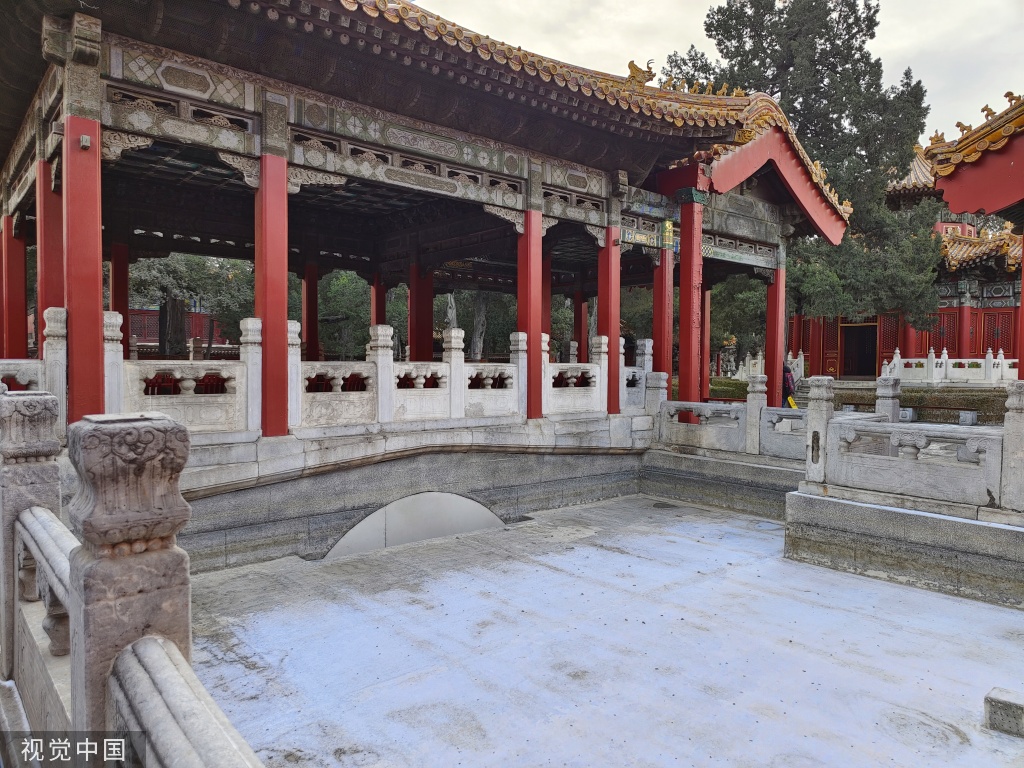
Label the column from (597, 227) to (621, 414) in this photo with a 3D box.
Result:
[{"bbox_3d":[1.725,-1.102,12.097,0.290,3.263,0.290,-1,2,-41],"label":"column"}]

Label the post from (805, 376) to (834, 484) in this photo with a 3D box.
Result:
[{"bbox_3d":[3.638,0.546,8.071,0.209,1.225,0.209,-1,3,-41],"label":"post"}]

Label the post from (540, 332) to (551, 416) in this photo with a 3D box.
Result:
[{"bbox_3d":[0.462,-0.157,11.025,0.200,1.305,0.235,-1,2,-41],"label":"post"}]

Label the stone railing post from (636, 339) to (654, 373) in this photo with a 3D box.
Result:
[{"bbox_3d":[2.314,-0.190,11.870,0.217,1.193,0.205,-1,2,-41],"label":"stone railing post"}]

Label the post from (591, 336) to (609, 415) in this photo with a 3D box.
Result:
[{"bbox_3d":[1.550,-0.175,11.980,0.200,1.310,0.235,-1,2,-41],"label":"post"}]

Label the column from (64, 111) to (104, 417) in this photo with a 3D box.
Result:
[{"bbox_3d":[-4.287,-0.989,6.819,0.290,3.263,0.290,-1,2,-41],"label":"column"}]

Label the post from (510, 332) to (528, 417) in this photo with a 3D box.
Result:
[{"bbox_3d":[0.101,-0.150,9.926,0.173,1.193,0.205,-1,2,-41],"label":"post"}]

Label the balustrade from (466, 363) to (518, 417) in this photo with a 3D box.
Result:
[{"bbox_3d":[-0.345,0.079,9.551,0.988,0.739,0.151,-1,2,-41],"label":"balustrade"}]

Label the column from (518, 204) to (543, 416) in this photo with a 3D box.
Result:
[{"bbox_3d":[0.287,-1.075,10.835,0.290,3.263,0.290,-1,2,-41],"label":"column"}]

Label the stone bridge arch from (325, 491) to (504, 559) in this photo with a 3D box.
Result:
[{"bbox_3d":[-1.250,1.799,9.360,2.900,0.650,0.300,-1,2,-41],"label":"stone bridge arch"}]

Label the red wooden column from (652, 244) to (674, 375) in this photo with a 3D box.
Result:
[{"bbox_3d":[2.816,-0.880,12.772,0.285,3.283,0.277,-1,3,-41],"label":"red wooden column"}]

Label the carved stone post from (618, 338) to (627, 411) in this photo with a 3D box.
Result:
[{"bbox_3d":[1.900,-0.179,12.287,0.200,1.315,0.235,-1,2,-41],"label":"carved stone post"}]

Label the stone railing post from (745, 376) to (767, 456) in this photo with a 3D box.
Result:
[{"bbox_3d":[3.699,0.460,10.276,0.199,1.185,0.217,-1,2,-41],"label":"stone railing post"}]

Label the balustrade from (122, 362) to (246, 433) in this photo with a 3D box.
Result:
[{"bbox_3d":[-3.468,0.156,7.260,1.239,0.779,0.137,-1,3,-41],"label":"balustrade"}]

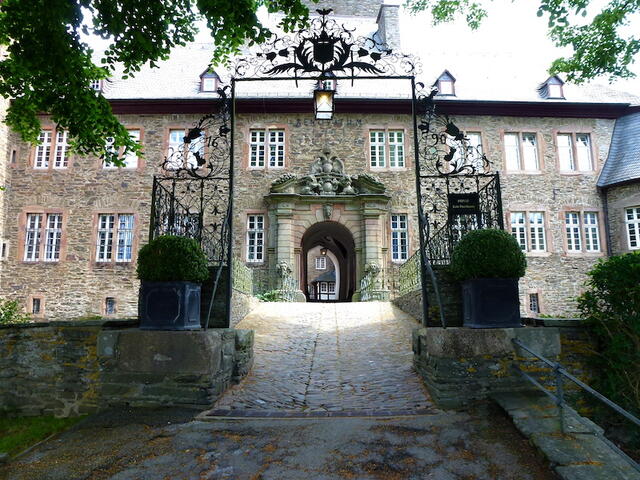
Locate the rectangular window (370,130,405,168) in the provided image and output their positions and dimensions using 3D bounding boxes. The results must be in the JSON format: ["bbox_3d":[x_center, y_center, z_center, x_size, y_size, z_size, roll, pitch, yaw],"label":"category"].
[{"bbox_3d":[3.004,-4.023,20.612,1.523,1.775,0.180,0,-10,-2],"label":"rectangular window"}]

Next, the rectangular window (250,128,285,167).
[{"bbox_3d":[-2.616,-4.534,23.006,1.773,1.989,0.100,0,-9,-1],"label":"rectangular window"}]

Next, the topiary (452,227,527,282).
[{"bbox_3d":[2.370,0.211,6.500,1.050,0.760,1.050,0,-10,0],"label":"topiary"}]

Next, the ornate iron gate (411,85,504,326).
[{"bbox_3d":[2.299,-0.653,7.874,1.333,4.191,0.150,0,-9,1],"label":"ornate iron gate"}]

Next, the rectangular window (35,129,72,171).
[{"bbox_3d":[-11.619,-3.885,20.071,1.487,1.748,0.180,0,-10,-2],"label":"rectangular window"}]

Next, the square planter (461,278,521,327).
[{"bbox_3d":[2.610,0.982,7.088,0.673,0.735,0.673,-1,-10,4],"label":"square planter"}]

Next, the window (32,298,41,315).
[{"bbox_3d":[-13.188,3.081,21.495,0.294,0.729,0.100,0,-9,-1],"label":"window"}]

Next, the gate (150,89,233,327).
[{"bbox_3d":[-2.157,-0.661,7.957,1.231,4.236,0.150,0,-9,1],"label":"gate"}]

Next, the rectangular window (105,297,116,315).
[{"bbox_3d":[-9.766,3.057,21.575,0.477,0.828,0.100,0,-9,-1],"label":"rectangular window"}]

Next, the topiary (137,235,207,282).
[{"bbox_3d":[-2.154,0.277,6.750,1.040,0.720,1.040,0,-10,0],"label":"topiary"}]

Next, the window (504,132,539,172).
[{"bbox_3d":[9.055,-3.915,20.808,1.554,1.815,0.180,0,-10,-2],"label":"window"}]

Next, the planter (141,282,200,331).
[{"bbox_3d":[-2.391,1.070,7.447,0.705,0.742,0.705,-1,-10,4],"label":"planter"}]

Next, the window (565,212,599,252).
[{"bbox_3d":[11.516,-0.367,20.295,1.589,1.785,0.180,0,-10,-2],"label":"window"}]

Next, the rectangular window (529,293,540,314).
[{"bbox_3d":[9.142,2.706,19.692,0.476,0.843,0.180,0,-10,-2],"label":"rectangular window"}]

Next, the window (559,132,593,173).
[{"bbox_3d":[11.520,-3.932,20.899,1.590,1.823,0.180,0,-10,-2],"label":"window"}]

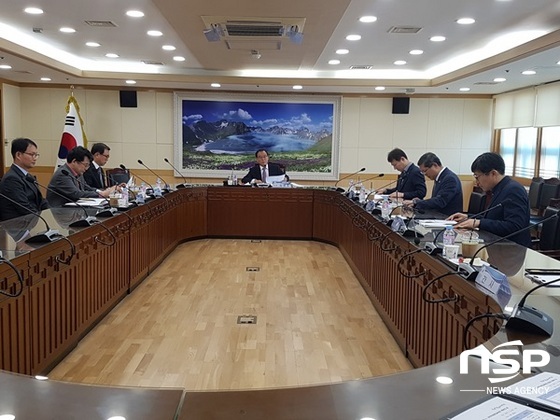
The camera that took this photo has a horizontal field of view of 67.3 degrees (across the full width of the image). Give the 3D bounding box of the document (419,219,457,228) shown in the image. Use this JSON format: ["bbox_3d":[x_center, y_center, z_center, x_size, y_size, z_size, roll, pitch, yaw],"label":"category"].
[{"bbox_3d":[1.282,0.098,3.399,0.280,0.030,0.330,1,8,-1],"label":"document"}]

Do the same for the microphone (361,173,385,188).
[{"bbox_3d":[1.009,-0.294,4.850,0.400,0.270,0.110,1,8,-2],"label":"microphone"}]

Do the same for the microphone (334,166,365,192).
[{"bbox_3d":[0.895,-0.384,5.380,0.390,0.320,0.110,1,8,-2],"label":"microphone"}]

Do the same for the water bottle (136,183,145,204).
[{"bbox_3d":[-1.444,-0.194,4.416,0.065,0.205,0.065,1,8,-1],"label":"water bottle"}]

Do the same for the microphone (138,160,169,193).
[{"bbox_3d":[-1.547,-0.409,5.204,0.390,0.400,0.110,2,8,9],"label":"microphone"}]

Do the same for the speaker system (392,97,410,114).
[{"bbox_3d":[2.292,-1.968,7.936,0.325,0.325,0.200,1,8,-1],"label":"speaker system"}]

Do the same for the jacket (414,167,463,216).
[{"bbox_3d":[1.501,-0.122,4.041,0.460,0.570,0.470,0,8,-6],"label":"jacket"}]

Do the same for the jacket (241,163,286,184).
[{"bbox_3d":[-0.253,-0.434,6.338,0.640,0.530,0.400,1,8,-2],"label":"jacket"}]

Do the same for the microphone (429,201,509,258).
[{"bbox_3d":[1.027,0.096,2.343,0.430,0.325,0.110,1,8,-1],"label":"microphone"}]

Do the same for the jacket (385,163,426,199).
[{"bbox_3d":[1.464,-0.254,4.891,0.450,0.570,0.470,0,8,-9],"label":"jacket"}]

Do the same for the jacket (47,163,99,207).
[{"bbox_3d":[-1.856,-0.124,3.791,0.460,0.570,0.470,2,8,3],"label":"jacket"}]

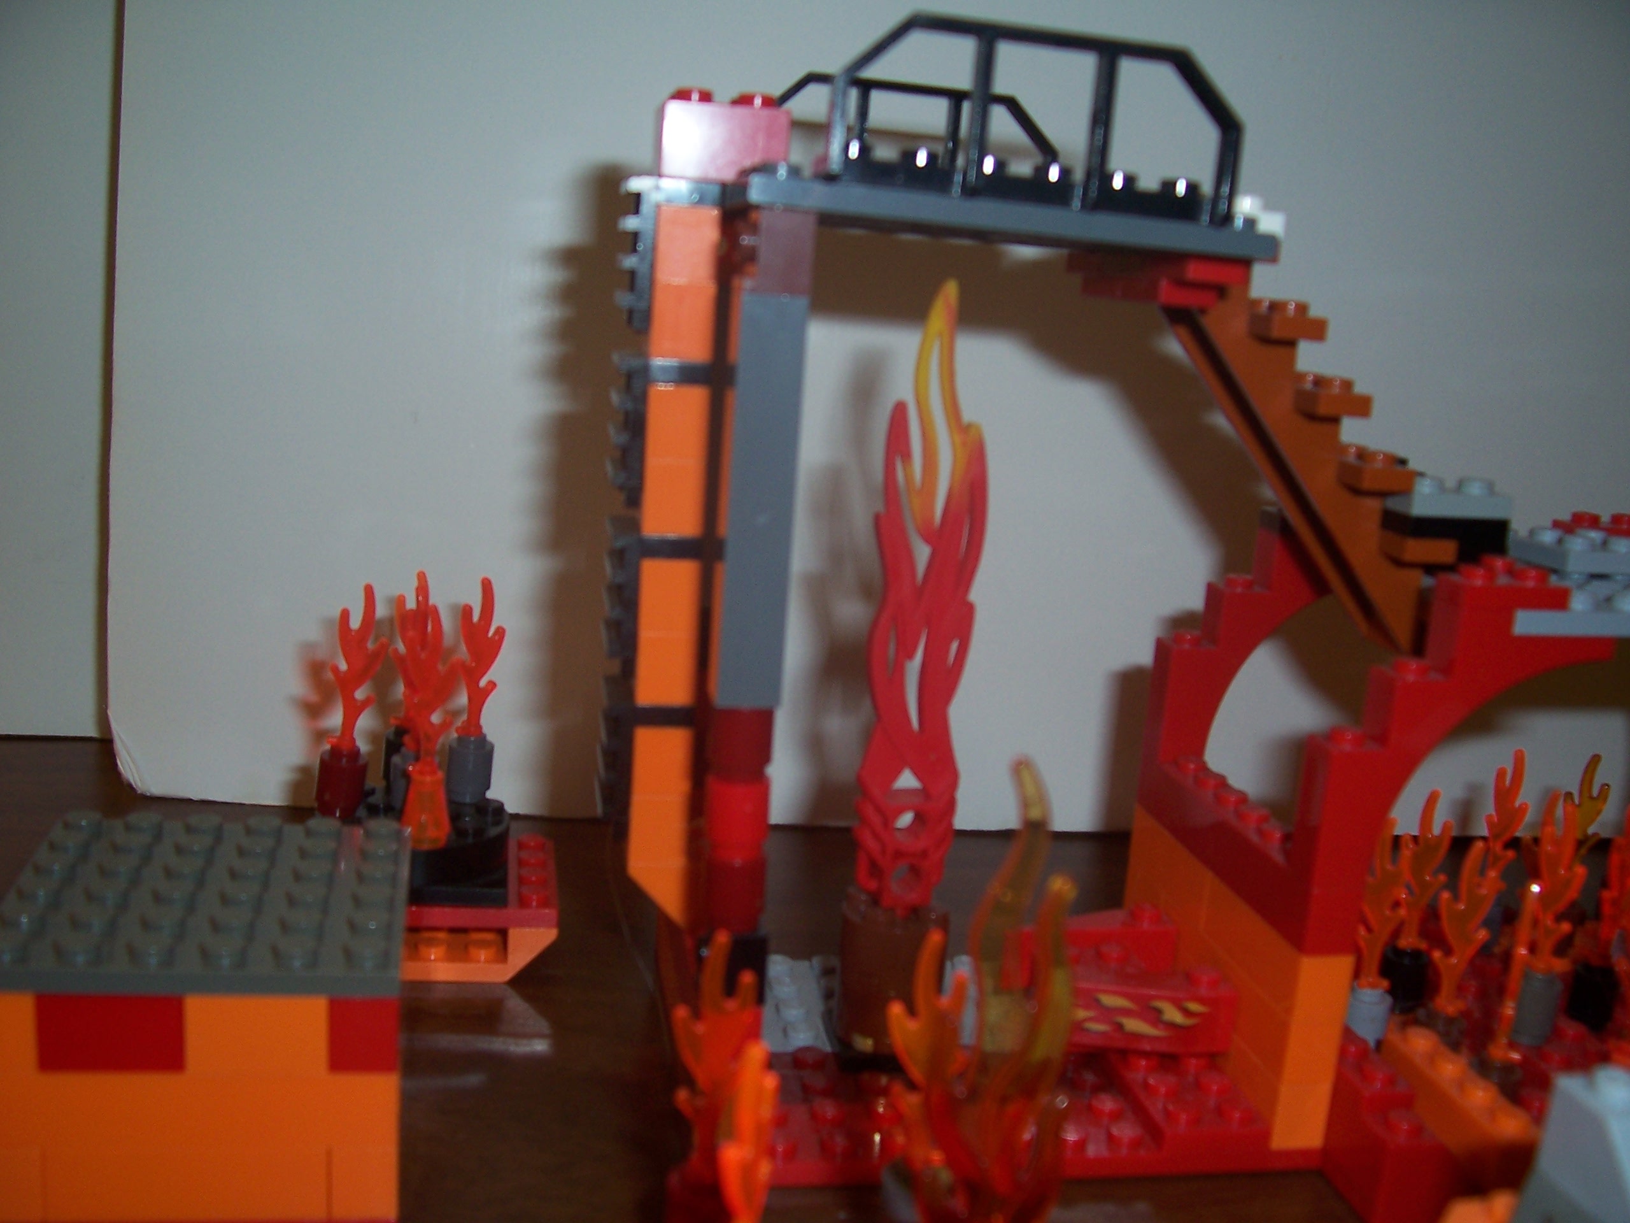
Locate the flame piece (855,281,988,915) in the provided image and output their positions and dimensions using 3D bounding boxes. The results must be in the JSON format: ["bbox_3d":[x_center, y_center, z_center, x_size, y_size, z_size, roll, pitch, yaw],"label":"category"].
[{"bbox_3d":[0.015,-0.002,0.224,0.015,0.088,0.007,1,12,-9],"label":"flame piece"}]

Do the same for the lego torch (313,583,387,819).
[{"bbox_3d":[-0.076,0.014,0.260,0.012,0.038,0.008,0,13,-16],"label":"lego torch"}]

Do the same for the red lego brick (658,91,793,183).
[{"bbox_3d":[-0.012,-0.059,0.202,0.016,0.011,0.015,2,12,-10],"label":"red lego brick"}]

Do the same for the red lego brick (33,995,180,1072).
[{"bbox_3d":[-0.079,0.046,0.181,0.016,0.010,0.010,2,12,-13],"label":"red lego brick"}]

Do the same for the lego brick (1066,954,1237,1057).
[{"bbox_3d":[0.044,0.057,0.233,0.030,0.010,0.015,3,11,-5],"label":"lego brick"}]

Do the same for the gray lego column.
[{"bbox_3d":[-0.006,-0.018,0.189,0.008,0.057,0.008,2,11,-10],"label":"gray lego column"}]

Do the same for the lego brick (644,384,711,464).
[{"bbox_3d":[-0.018,-0.025,0.209,0.008,0.010,0.010,2,11,-10],"label":"lego brick"}]

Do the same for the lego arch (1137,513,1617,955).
[{"bbox_3d":[0.082,0.016,0.245,0.040,0.050,0.064,2,12,-9],"label":"lego arch"}]

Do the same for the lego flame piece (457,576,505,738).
[{"bbox_3d":[-0.056,0.008,0.269,0.009,0.028,0.004,1,12,-12],"label":"lego flame piece"}]

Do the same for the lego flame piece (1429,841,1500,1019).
[{"bbox_3d":[0.095,0.047,0.235,0.009,0.027,0.005,9,12,24],"label":"lego flame piece"}]

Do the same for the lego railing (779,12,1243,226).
[{"bbox_3d":[0.020,-0.064,0.215,0.049,0.020,0.068,2,12,-10],"label":"lego railing"}]

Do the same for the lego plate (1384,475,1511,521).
[{"bbox_3d":[0.089,-0.016,0.225,0.015,0.005,0.008,2,12,-10],"label":"lego plate"}]

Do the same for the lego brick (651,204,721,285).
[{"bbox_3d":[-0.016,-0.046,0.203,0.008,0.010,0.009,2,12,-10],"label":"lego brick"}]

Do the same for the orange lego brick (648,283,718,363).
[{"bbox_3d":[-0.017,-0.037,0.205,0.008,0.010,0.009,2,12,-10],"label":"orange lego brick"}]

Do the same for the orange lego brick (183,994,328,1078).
[{"bbox_3d":[-0.064,0.046,0.184,0.016,0.010,0.010,2,12,-13],"label":"orange lego brick"}]

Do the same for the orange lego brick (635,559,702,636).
[{"bbox_3d":[-0.020,-0.003,0.213,0.008,0.010,0.010,2,11,-10],"label":"orange lego brick"}]

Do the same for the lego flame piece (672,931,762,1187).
[{"bbox_3d":[-0.010,0.045,0.161,0.009,0.026,0.004,3,12,-3],"label":"lego flame piece"}]

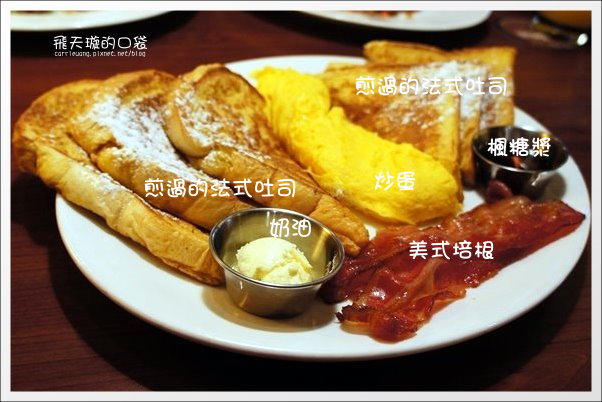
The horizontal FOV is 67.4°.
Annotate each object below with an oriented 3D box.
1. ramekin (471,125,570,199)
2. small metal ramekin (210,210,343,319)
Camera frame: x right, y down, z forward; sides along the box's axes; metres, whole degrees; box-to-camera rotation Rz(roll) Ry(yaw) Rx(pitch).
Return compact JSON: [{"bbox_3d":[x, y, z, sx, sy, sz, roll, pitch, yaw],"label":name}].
[{"bbox_3d":[0.151,-0.025,0.320,0.063,0.029,0.063,-3,37,0],"label":"ramekin"},{"bbox_3d":[-0.012,0.033,0.224,0.063,0.029,0.063,8,30,0],"label":"small metal ramekin"}]

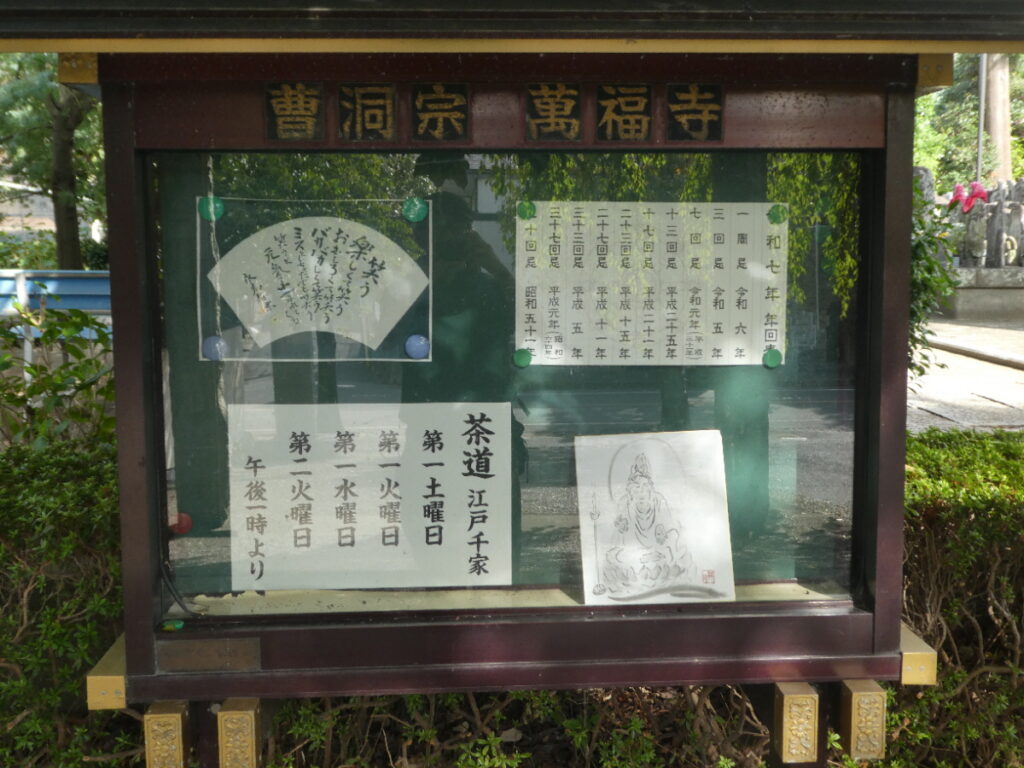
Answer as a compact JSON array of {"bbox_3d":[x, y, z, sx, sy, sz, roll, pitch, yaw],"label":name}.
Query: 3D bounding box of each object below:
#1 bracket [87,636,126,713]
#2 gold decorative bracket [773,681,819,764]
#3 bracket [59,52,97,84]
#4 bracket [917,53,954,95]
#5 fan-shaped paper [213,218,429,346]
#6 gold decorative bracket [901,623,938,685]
[{"bbox_3d":[-0.579,0.426,1.646,0.053,0.049,0.200,-1,6,-3],"label":"bracket"},{"bbox_3d":[0.411,0.490,1.587,0.050,0.101,0.047,-1,6,-3],"label":"gold decorative bracket"},{"bbox_3d":[-0.585,-0.437,1.558,0.051,0.050,0.200,-1,6,-3],"label":"bracket"},{"bbox_3d":[0.585,-0.450,1.624,0.050,0.050,0.200,-1,6,-3],"label":"bracket"},{"bbox_3d":[-0.299,-0.155,1.696,0.340,0.205,0.005,-1,6,-3],"label":"fan-shaped paper"},{"bbox_3d":[0.595,0.409,1.711,0.052,0.050,0.200,-1,6,-3],"label":"gold decorative bracket"}]

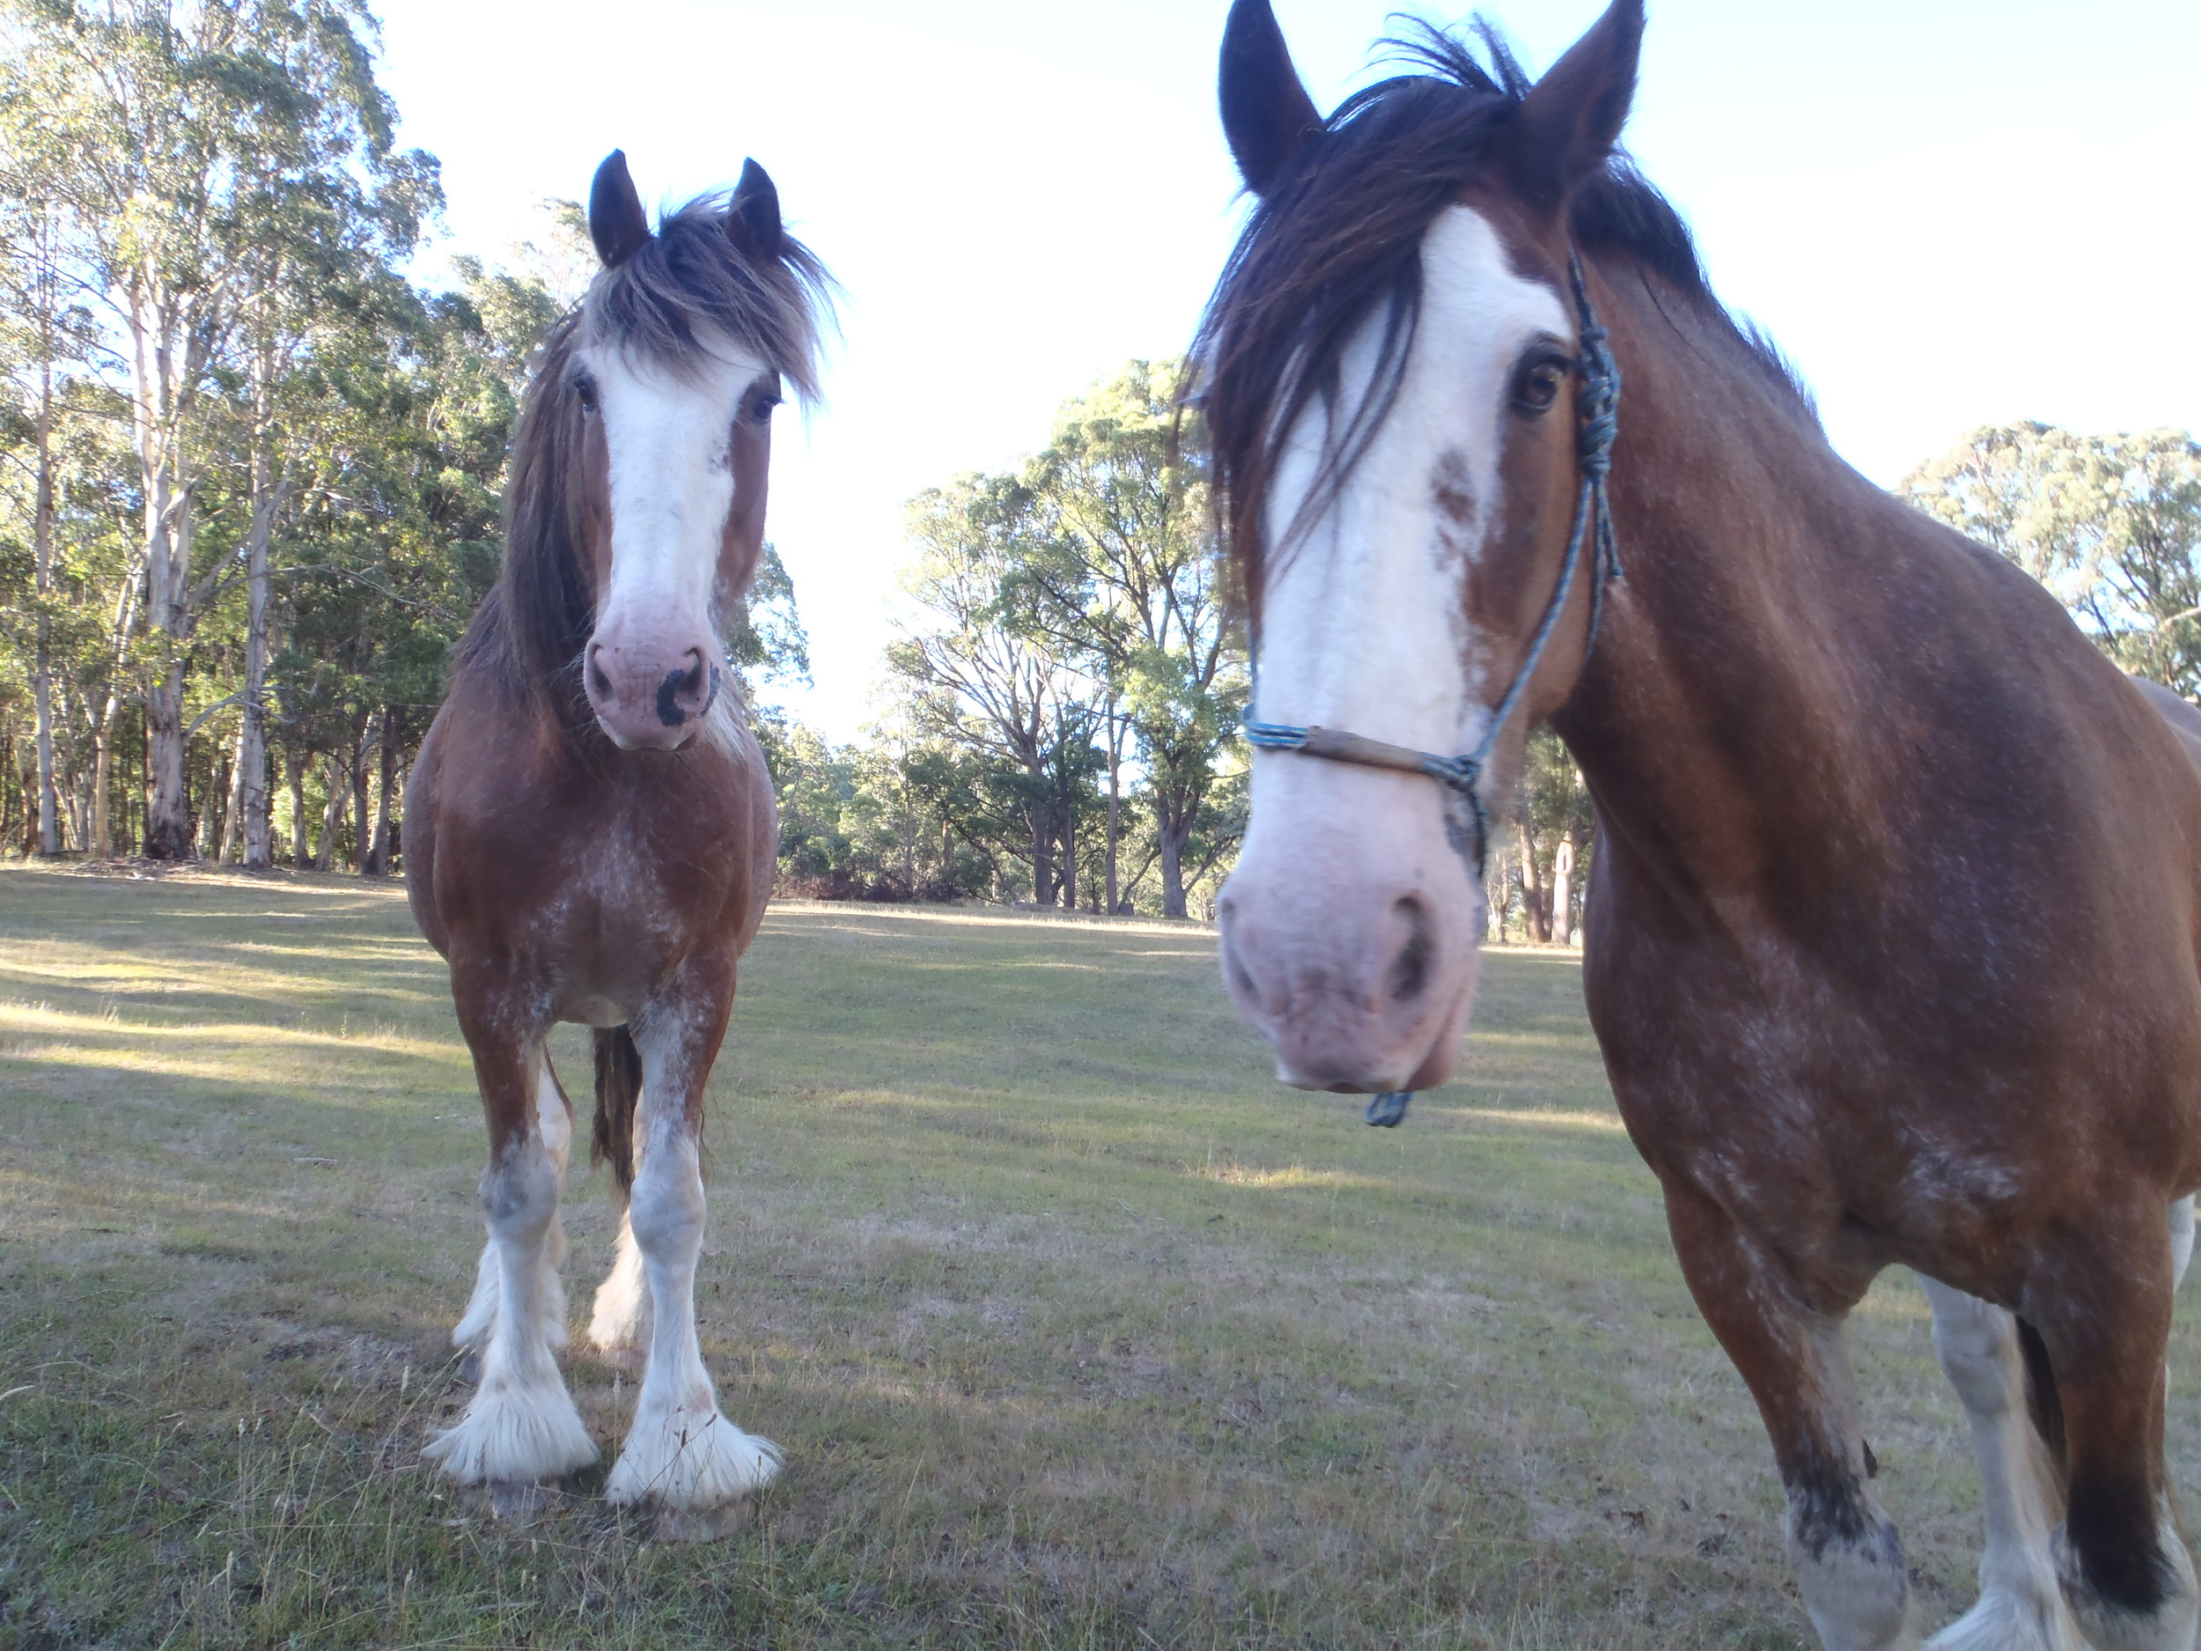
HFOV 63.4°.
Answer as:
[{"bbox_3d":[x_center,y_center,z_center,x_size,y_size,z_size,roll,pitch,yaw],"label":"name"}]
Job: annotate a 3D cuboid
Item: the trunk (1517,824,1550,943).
[{"bbox_3d":[9.735,1.314,40.000,0.560,2.666,0.560,1,-1,14],"label":"trunk"}]

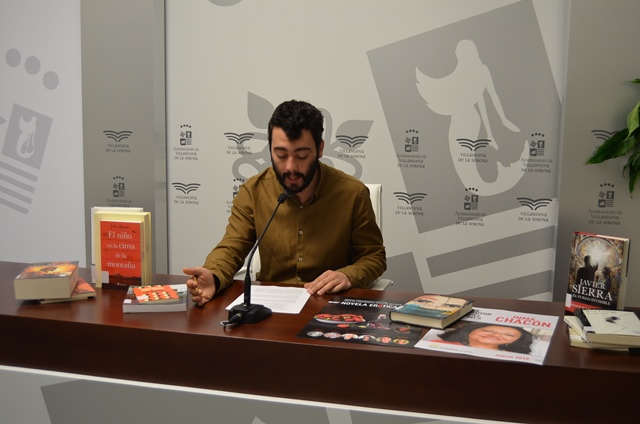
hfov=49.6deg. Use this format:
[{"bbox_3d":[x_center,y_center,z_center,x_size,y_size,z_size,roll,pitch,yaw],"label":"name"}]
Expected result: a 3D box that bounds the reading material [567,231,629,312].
[{"bbox_3d":[0.768,0.185,1.916,0.035,0.234,0.150,-2,8,-40],"label":"reading material"}]

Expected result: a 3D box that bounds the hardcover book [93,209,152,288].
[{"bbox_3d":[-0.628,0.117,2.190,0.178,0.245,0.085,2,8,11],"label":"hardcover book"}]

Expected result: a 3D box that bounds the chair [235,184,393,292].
[{"bbox_3d":[-0.059,0.435,2.524,0.600,1.040,0.620,3,8,14],"label":"chair"}]

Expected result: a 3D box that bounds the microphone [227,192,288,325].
[{"bbox_3d":[-0.159,0.119,1.940,0.090,0.325,0.280,4,8,20],"label":"microphone"}]

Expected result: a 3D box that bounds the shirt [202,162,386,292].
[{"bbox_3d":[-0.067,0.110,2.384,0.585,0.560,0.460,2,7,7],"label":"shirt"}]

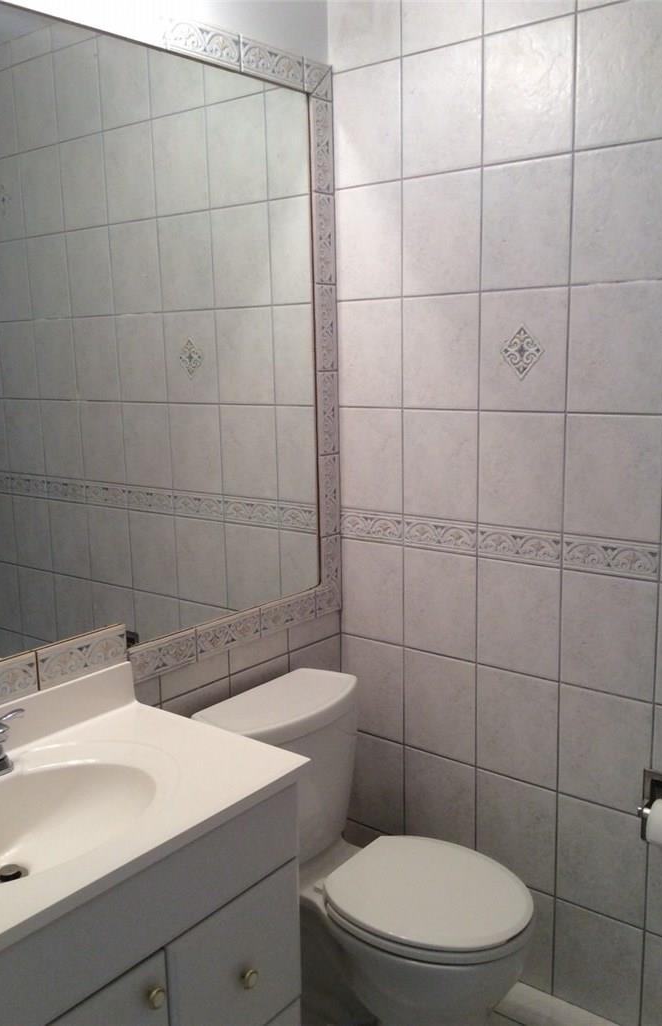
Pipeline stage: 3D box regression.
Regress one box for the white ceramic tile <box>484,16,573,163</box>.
[{"bbox_3d":[0.391,-0.829,1.875,0.200,0.247,0.010,7,13,39],"label":"white ceramic tile"}]

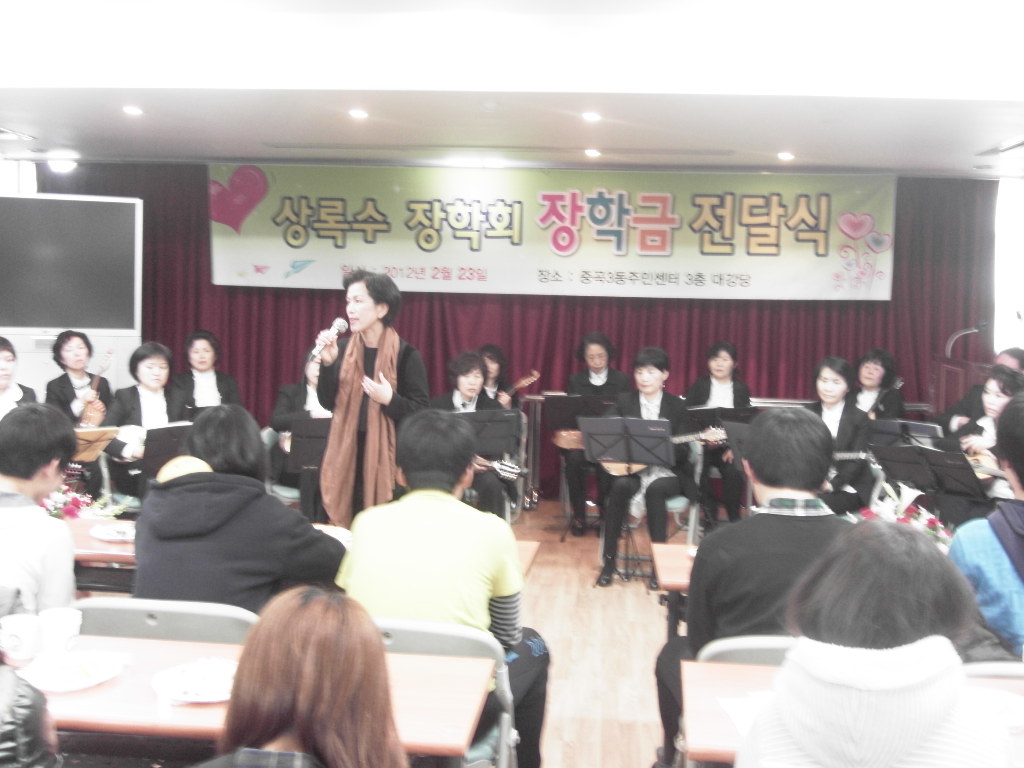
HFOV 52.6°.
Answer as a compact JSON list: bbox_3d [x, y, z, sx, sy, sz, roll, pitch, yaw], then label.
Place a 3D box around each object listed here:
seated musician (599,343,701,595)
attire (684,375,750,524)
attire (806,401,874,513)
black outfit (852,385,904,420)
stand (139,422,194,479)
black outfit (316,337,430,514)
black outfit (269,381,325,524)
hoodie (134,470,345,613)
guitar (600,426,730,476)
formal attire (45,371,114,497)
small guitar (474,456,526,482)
[{"bbox_3d":[0.742,0.420,5.633,0.480,1.230,0.680,3,5,18],"label":"seated musician"},{"bbox_3d":[1.366,0.453,6.850,0.470,1.000,0.680,2,6,3],"label":"attire"},{"bbox_3d":[1.651,0.535,5.317,0.500,0.860,0.620,4,6,27],"label":"attire"},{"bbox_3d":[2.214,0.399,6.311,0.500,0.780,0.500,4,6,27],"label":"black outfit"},{"bbox_3d":[-1.566,0.638,4.950,0.480,0.920,0.400,-1,6,-27],"label":"stand"},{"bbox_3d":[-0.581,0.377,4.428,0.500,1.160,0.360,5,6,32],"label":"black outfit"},{"bbox_3d":[-1.103,0.467,5.617,0.470,0.900,0.620,0,5,-12],"label":"black outfit"},{"bbox_3d":[-0.749,0.545,2.900,0.540,0.600,0.480,2,6,7],"label":"hoodie"},{"bbox_3d":[0.809,0.318,5.530,0.672,0.220,0.110,-11,-16,9],"label":"guitar"},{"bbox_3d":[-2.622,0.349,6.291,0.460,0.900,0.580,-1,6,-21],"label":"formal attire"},{"bbox_3d":[-0.189,0.380,5.425,0.648,0.220,0.110,16,-12,33],"label":"small guitar"}]

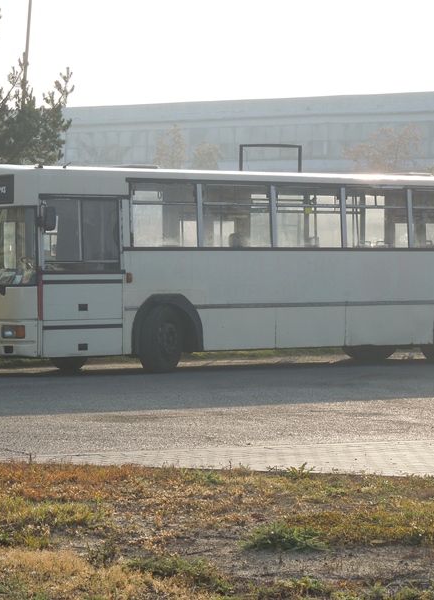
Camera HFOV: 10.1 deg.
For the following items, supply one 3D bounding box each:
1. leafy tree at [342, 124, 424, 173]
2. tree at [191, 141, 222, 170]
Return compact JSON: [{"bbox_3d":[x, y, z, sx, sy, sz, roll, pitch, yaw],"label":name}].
[{"bbox_3d":[6.120,-3.130,90.000,3.800,6.640,3.800,0,1,0],"label":"leafy tree"},{"bbox_3d":[-0.410,-3.040,95.000,2.100,6.300,2.100,0,1,0],"label":"tree"}]

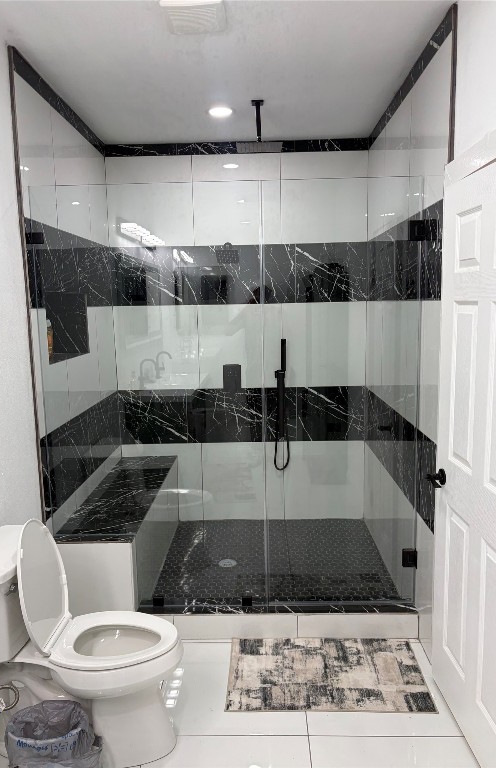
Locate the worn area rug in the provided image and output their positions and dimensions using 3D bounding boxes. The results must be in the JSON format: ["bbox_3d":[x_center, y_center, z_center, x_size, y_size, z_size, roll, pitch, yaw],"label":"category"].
[{"bbox_3d":[0.342,1.274,2.558,0.853,0.010,0.503,-1,8,1],"label":"worn area rug"}]

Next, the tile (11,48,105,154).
[{"bbox_3d":[-1.000,-1.499,3.223,0.012,0.085,1.484,-1,8,1],"label":"tile"}]

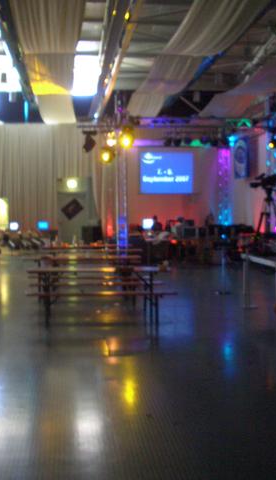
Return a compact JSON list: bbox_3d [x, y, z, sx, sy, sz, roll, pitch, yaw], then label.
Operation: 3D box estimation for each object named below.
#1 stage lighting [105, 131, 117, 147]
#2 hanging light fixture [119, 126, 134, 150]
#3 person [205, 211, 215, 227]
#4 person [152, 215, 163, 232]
[{"bbox_3d":[-0.807,-2.980,19.000,0.360,0.460,0.420,0,3,3],"label":"stage lighting"},{"bbox_3d":[-0.338,-3.010,19.000,0.420,0.600,0.460,0,3,0],"label":"hanging light fixture"},{"bbox_3d":[2.376,-0.258,21.500,0.480,1.300,0.680,1,3,18],"label":"person"},{"bbox_3d":[0.633,-0.131,21.000,0.500,1.300,0.700,0,3,3],"label":"person"}]

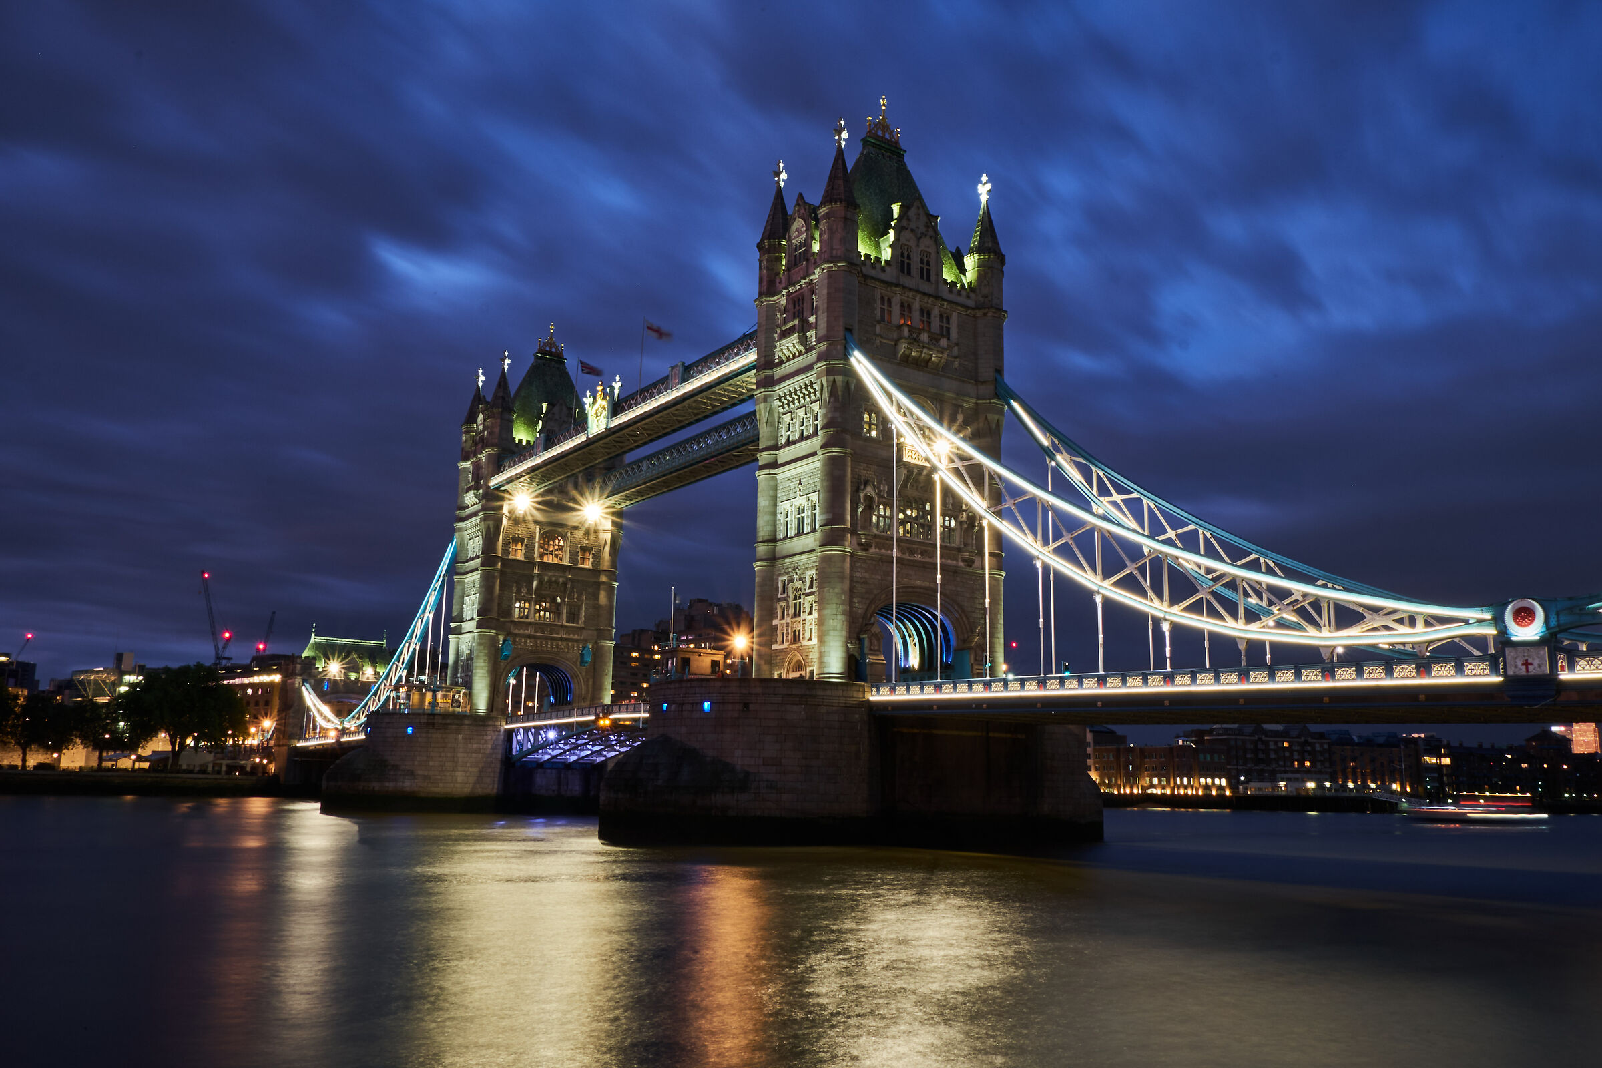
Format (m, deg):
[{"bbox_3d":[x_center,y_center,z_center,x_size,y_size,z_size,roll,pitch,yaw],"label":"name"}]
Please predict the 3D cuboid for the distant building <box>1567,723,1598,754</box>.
[{"bbox_3d":[2103.180,604.690,3338.320,58.000,235.000,58.000,-6,-13,31],"label":"distant building"}]

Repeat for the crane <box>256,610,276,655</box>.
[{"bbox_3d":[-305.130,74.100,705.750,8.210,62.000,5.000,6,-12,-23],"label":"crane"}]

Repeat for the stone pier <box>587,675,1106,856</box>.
[{"bbox_3d":[7.230,21.490,115.290,56.300,13.600,21.300,9,-14,-34],"label":"stone pier"}]

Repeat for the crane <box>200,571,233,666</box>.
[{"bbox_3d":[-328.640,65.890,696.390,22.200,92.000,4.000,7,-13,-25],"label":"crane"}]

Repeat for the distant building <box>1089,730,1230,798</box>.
[{"bbox_3d":[115.710,77.900,418.580,46.920,19.300,24.000,3,-12,-7],"label":"distant building"}]

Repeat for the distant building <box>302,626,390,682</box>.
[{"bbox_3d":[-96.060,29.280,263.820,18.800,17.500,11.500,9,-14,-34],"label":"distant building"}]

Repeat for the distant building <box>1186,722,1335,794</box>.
[{"bbox_3d":[159.690,79.760,435.730,49.770,24.300,19.000,7,-13,-26],"label":"distant building"}]

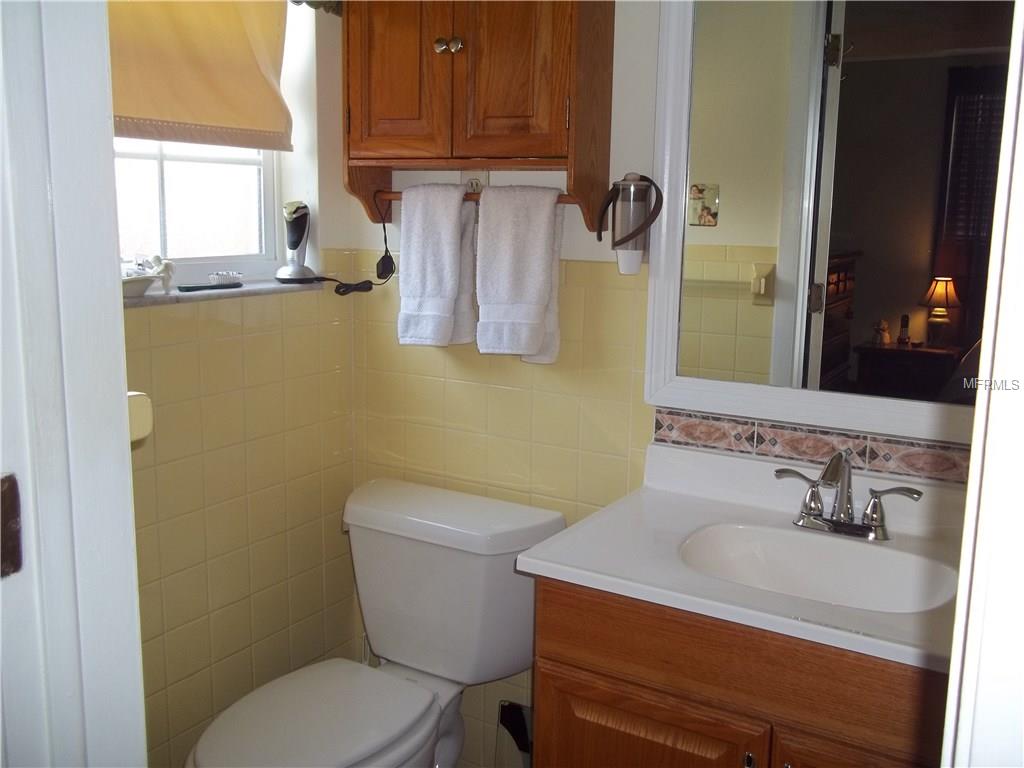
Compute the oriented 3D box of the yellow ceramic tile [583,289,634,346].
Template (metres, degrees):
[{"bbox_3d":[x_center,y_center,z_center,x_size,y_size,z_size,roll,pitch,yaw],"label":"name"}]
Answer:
[{"bbox_3d":[0.190,-0.131,1.819,0.108,0.108,0.010,7,12,31],"label":"yellow ceramic tile"}]

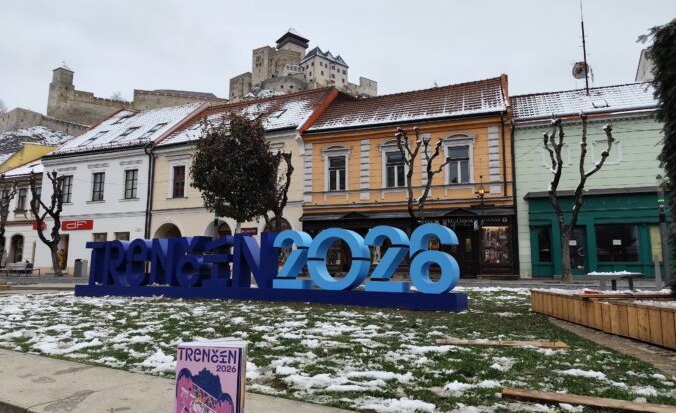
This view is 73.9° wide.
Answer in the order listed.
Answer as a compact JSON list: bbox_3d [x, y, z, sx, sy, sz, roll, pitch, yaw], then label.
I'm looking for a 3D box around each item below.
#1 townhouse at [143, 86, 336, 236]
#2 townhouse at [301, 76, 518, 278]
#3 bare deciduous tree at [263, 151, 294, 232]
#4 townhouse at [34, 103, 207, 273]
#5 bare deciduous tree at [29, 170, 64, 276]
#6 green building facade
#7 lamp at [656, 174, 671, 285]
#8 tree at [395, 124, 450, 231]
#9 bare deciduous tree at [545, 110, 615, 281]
[{"bbox_3d":[-5.222,-1.684,32.312,11.640,12.804,10.670,-3,-9,24],"label":"townhouse"},{"bbox_3d":[4.876,-2.171,28.277,11.107,12.804,10.670,-2,-8,19],"label":"townhouse"},{"bbox_3d":[-2.908,0.311,21.307,1.762,5.994,1.585,-2,-8,19],"label":"bare deciduous tree"},{"bbox_3d":[-15.632,-1.302,37.020,10.670,13.192,11.252,-3,-8,21],"label":"townhouse"},{"bbox_3d":[-16.744,0.867,25.714,2.067,6.095,1.861,-2,-8,19],"label":"bare deciduous tree"},{"bbox_3d":[13.713,-1.438,24.279,8.148,10.379,9.312,-2,-8,19],"label":"green building facade"},{"bbox_3d":[10.658,0.733,14.749,0.220,3.669,0.220,-2,-8,19],"label":"lamp"},{"bbox_3d":[3.480,-0.229,18.435,2.309,6.407,2.078,-2,-8,19],"label":"tree"},{"bbox_3d":[8.983,-0.387,16.631,2.605,6.350,2.345,-2,-8,19],"label":"bare deciduous tree"}]

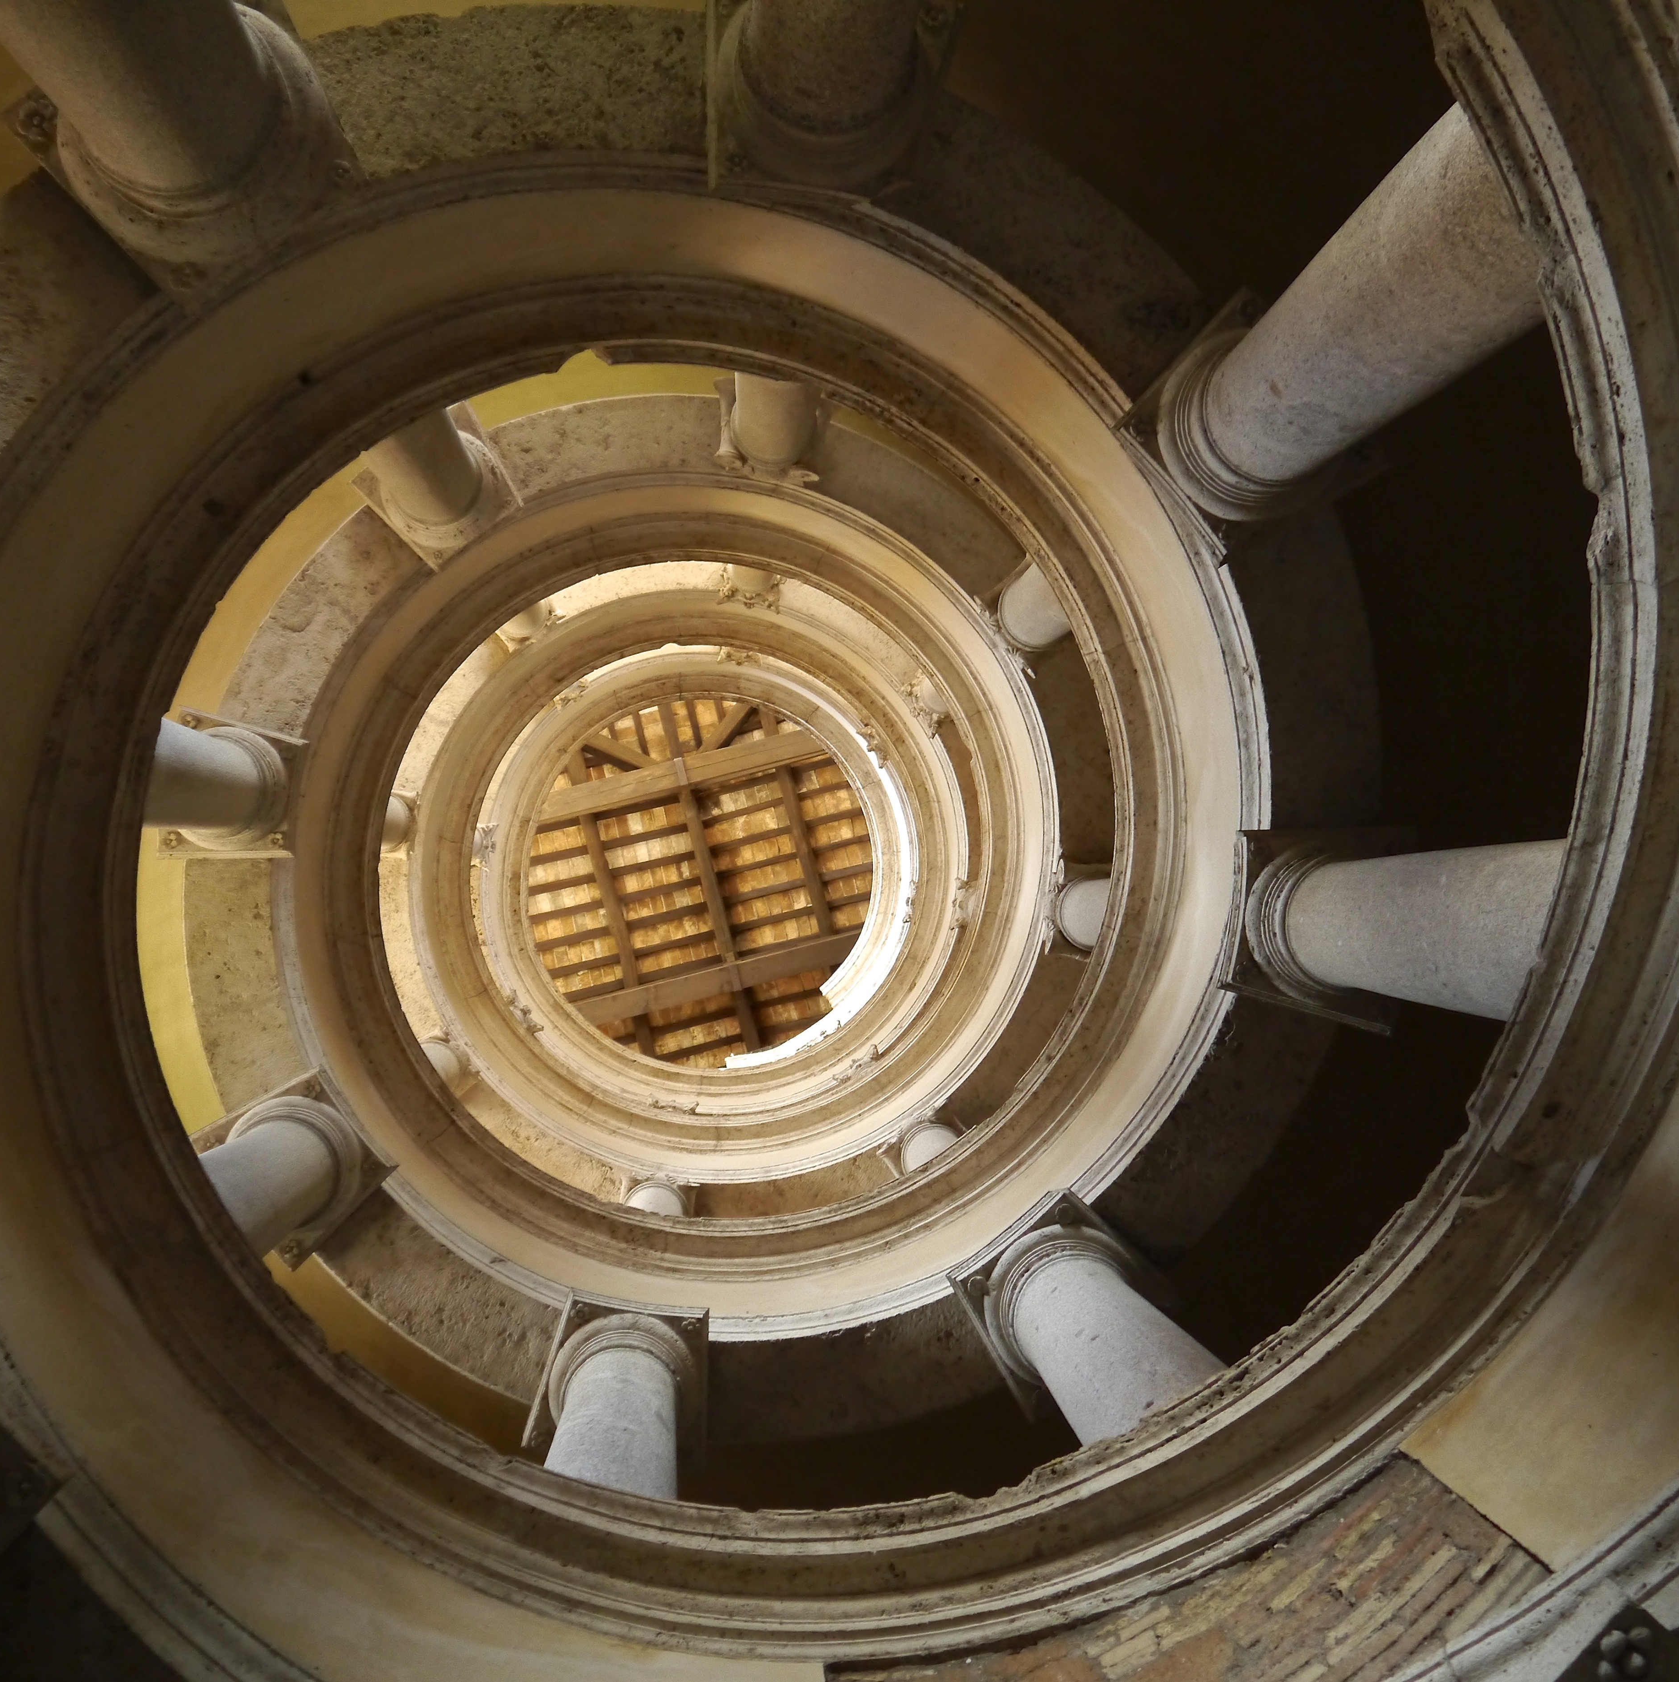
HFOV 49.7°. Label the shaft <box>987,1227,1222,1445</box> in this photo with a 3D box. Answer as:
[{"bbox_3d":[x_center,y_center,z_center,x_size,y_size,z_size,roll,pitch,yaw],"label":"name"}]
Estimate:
[{"bbox_3d":[0.844,1.550,5.136,0.520,2.000,0.520,0,-92,-5],"label":"shaft"}]

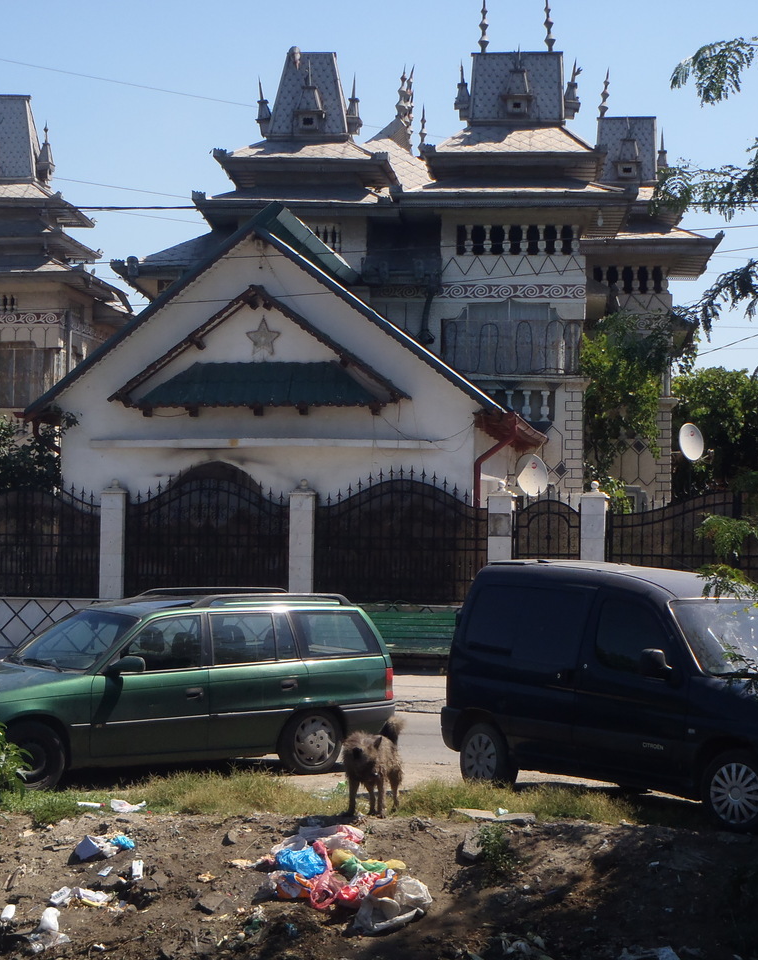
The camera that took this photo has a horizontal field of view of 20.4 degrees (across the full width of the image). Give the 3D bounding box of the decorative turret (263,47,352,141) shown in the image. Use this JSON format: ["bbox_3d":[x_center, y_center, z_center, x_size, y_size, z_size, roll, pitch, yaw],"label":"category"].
[{"bbox_3d":[-1.411,-7.549,41.600,1.680,1.920,1.600,0,-3,5],"label":"decorative turret"}]

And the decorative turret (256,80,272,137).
[{"bbox_3d":[-2.271,-7.407,41.800,0.420,1.150,0.550,0,-3,5],"label":"decorative turret"}]

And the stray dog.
[{"bbox_3d":[-0.047,2.081,15.200,0.290,0.700,0.750,1,-1,17],"label":"stray dog"}]

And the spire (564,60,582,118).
[{"bbox_3d":[3.754,-7.596,41.000,0.420,1.180,0.580,0,-3,5],"label":"spire"}]

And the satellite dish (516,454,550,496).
[{"bbox_3d":[2.689,-0.079,36.800,0.720,0.770,0.250,2,-13,-30],"label":"satellite dish"}]

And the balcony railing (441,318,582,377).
[{"bbox_3d":[2.502,-2.502,39.800,2.660,1.100,0.200,0,-3,5],"label":"balcony railing"}]

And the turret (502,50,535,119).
[{"bbox_3d":[2.645,-7.544,40.100,0.620,1.320,0.450,0,-3,5],"label":"turret"}]

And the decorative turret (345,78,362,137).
[{"bbox_3d":[-0.512,-7.354,41.500,0.420,1.150,0.550,0,-3,5],"label":"decorative turret"}]

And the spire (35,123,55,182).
[{"bbox_3d":[-9.177,-9.012,58.000,0.500,1.650,0.600,1,-1,3],"label":"spire"}]

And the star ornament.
[{"bbox_3d":[-1.813,-2.218,32.800,0.540,0.650,0.060,0,-3,10],"label":"star ornament"}]

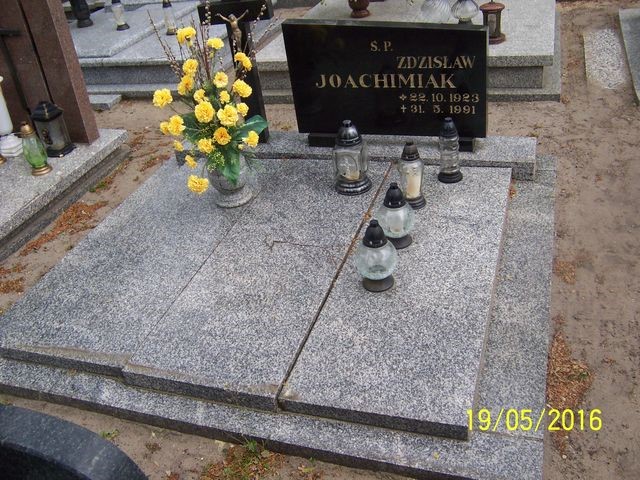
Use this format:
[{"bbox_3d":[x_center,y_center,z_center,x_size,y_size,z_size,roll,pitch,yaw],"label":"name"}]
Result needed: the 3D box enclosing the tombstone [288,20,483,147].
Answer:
[{"bbox_3d":[0.296,-0.695,2.752,0.890,0.571,0.080,6,37,19],"label":"tombstone"}]

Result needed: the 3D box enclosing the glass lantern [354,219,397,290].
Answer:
[{"bbox_3d":[0.187,0.044,2.042,0.142,0.261,0.142,6,37,19],"label":"glass lantern"}]

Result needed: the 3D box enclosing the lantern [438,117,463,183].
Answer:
[{"bbox_3d":[0.555,-0.387,2.585,0.106,0.274,0.106,6,37,19],"label":"lantern"}]

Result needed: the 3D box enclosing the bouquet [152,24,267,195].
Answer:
[{"bbox_3d":[-0.410,-0.523,2.456,0.429,0.610,0.348,6,37,19],"label":"bouquet"}]

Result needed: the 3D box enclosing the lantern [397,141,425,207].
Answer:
[{"bbox_3d":[0.383,-0.264,2.437,0.091,0.277,0.091,6,37,19],"label":"lantern"}]

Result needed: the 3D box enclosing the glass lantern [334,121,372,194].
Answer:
[{"bbox_3d":[0.131,-0.365,2.608,0.157,0.304,0.157,6,37,19],"label":"glass lantern"}]

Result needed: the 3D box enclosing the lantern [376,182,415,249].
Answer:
[{"bbox_3d":[0.285,-0.097,2.237,0.141,0.252,0.141,6,37,19],"label":"lantern"}]

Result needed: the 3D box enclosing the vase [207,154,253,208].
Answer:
[{"bbox_3d":[-0.397,-0.275,2.652,0.198,0.221,0.198,6,37,19],"label":"vase"}]

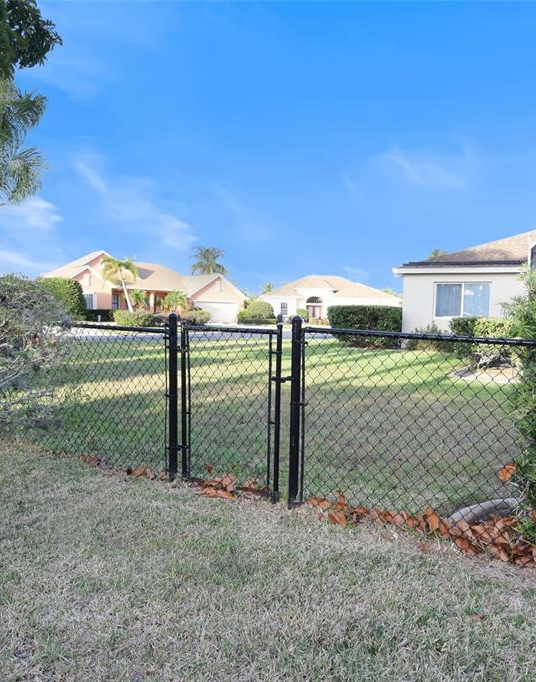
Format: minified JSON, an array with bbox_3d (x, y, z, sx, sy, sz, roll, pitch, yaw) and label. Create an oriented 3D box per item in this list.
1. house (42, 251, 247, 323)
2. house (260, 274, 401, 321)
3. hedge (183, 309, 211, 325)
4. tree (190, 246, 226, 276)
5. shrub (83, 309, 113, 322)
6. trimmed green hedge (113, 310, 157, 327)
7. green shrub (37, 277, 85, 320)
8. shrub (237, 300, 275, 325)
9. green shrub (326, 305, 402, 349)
[{"bbox_3d":[-13.600,-5.429,51.000,18.500,6.800,13.500,-2,5,-38],"label":"house"},{"bbox_3d":[6.600,-5.582,66.000,17.500,5.700,13.000,0,4,-12],"label":"house"},{"bbox_3d":[-6.147,-2.106,44.000,1.900,1.400,1.500,-2,5,-38],"label":"hedge"},{"bbox_3d":[-8.138,-7.988,70.000,5.000,9.870,5.000,1,4,0],"label":"tree"},{"bbox_3d":[-13.659,-2.063,41.000,2.400,1.100,1.100,-2,5,-38],"label":"shrub"},{"bbox_3d":[-10.303,-1.814,39.500,3.300,1.400,1.400,-2,5,-38],"label":"trimmed green hedge"},{"bbox_3d":[-15.736,-3.143,39.000,2.900,3.200,2.600,-2,5,-38],"label":"green shrub"},{"bbox_3d":[-1.197,-2.729,49.000,2.900,2.300,2.400,-2,5,-38],"label":"shrub"},{"bbox_3d":[3.391,-0.496,17.800,2.700,1.550,1.300,1,4,5],"label":"green shrub"}]

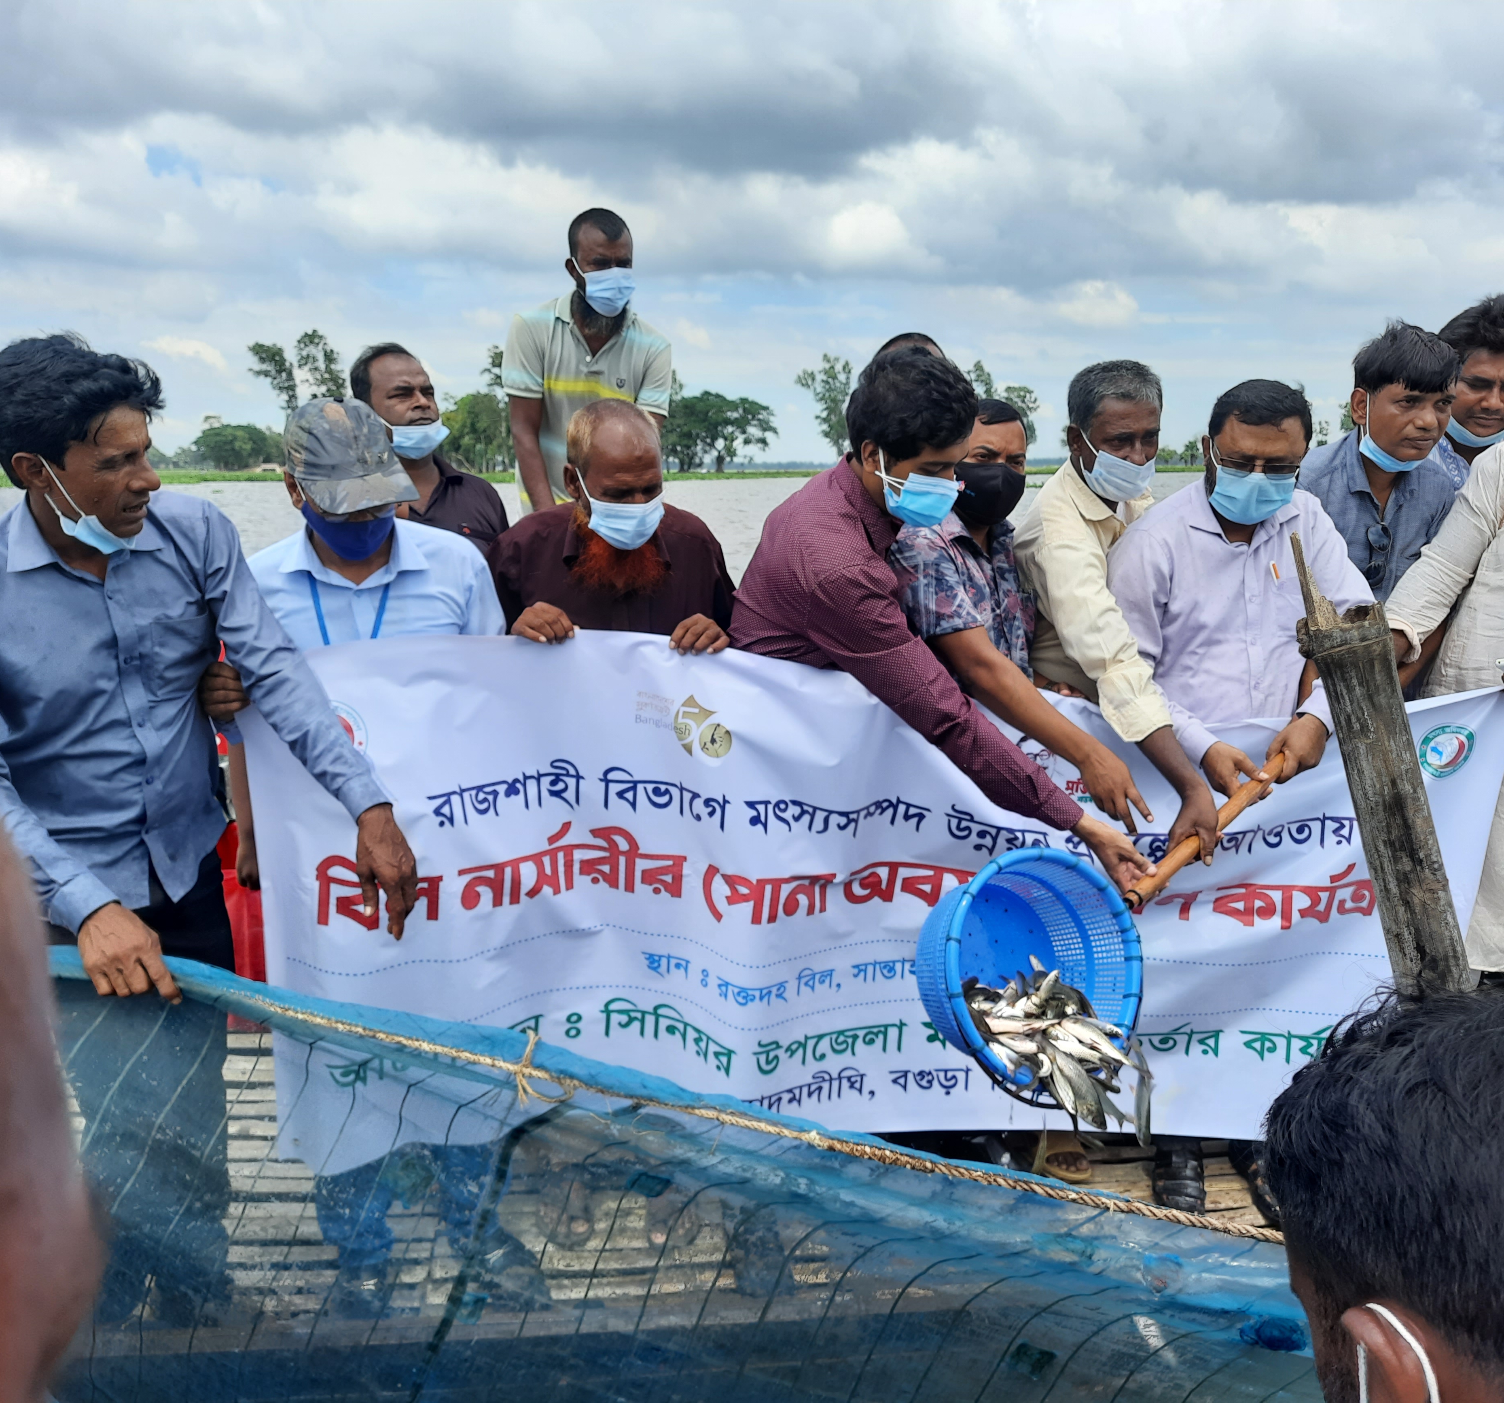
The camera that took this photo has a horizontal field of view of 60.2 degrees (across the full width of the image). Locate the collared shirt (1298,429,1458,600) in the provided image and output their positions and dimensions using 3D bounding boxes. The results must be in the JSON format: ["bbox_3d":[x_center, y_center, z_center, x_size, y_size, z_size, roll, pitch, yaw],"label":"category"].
[{"bbox_3d":[1.155,-0.169,2.369,0.410,0.620,0.280,2,11,10],"label":"collared shirt"}]

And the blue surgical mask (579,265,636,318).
[{"bbox_3d":[-0.313,-0.891,2.820,0.130,0.110,0.080,-7,28,-35],"label":"blue surgical mask"}]

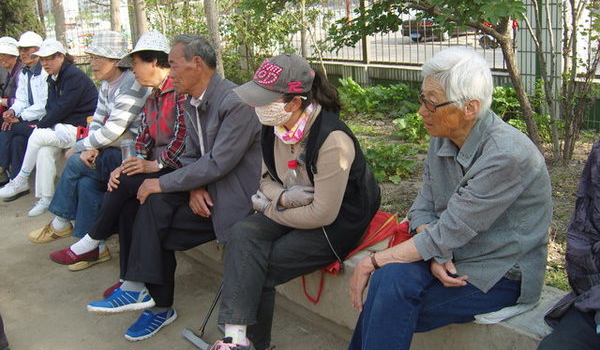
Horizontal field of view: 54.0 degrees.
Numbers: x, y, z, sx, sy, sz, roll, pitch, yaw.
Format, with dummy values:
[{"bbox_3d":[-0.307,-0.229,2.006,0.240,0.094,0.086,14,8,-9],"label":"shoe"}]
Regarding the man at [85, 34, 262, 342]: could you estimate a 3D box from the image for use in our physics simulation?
[{"bbox_3d":[-0.483,0.010,2.537,0.778,1.182,0.512,-11,17,-33],"label":"man"}]

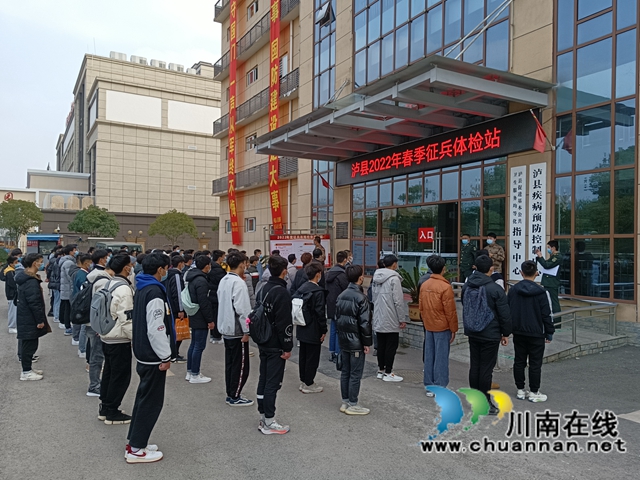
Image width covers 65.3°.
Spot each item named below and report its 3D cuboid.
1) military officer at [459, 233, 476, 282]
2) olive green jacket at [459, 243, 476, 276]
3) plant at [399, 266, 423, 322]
[{"bbox_3d":[3.676,0.743,12.400,0.340,1.760,0.520,1,0,-29],"label":"military officer"},{"bbox_3d":[3.676,0.460,12.400,0.330,0.750,0.520,1,0,-29],"label":"olive green jacket"},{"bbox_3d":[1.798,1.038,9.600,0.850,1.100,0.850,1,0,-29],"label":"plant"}]

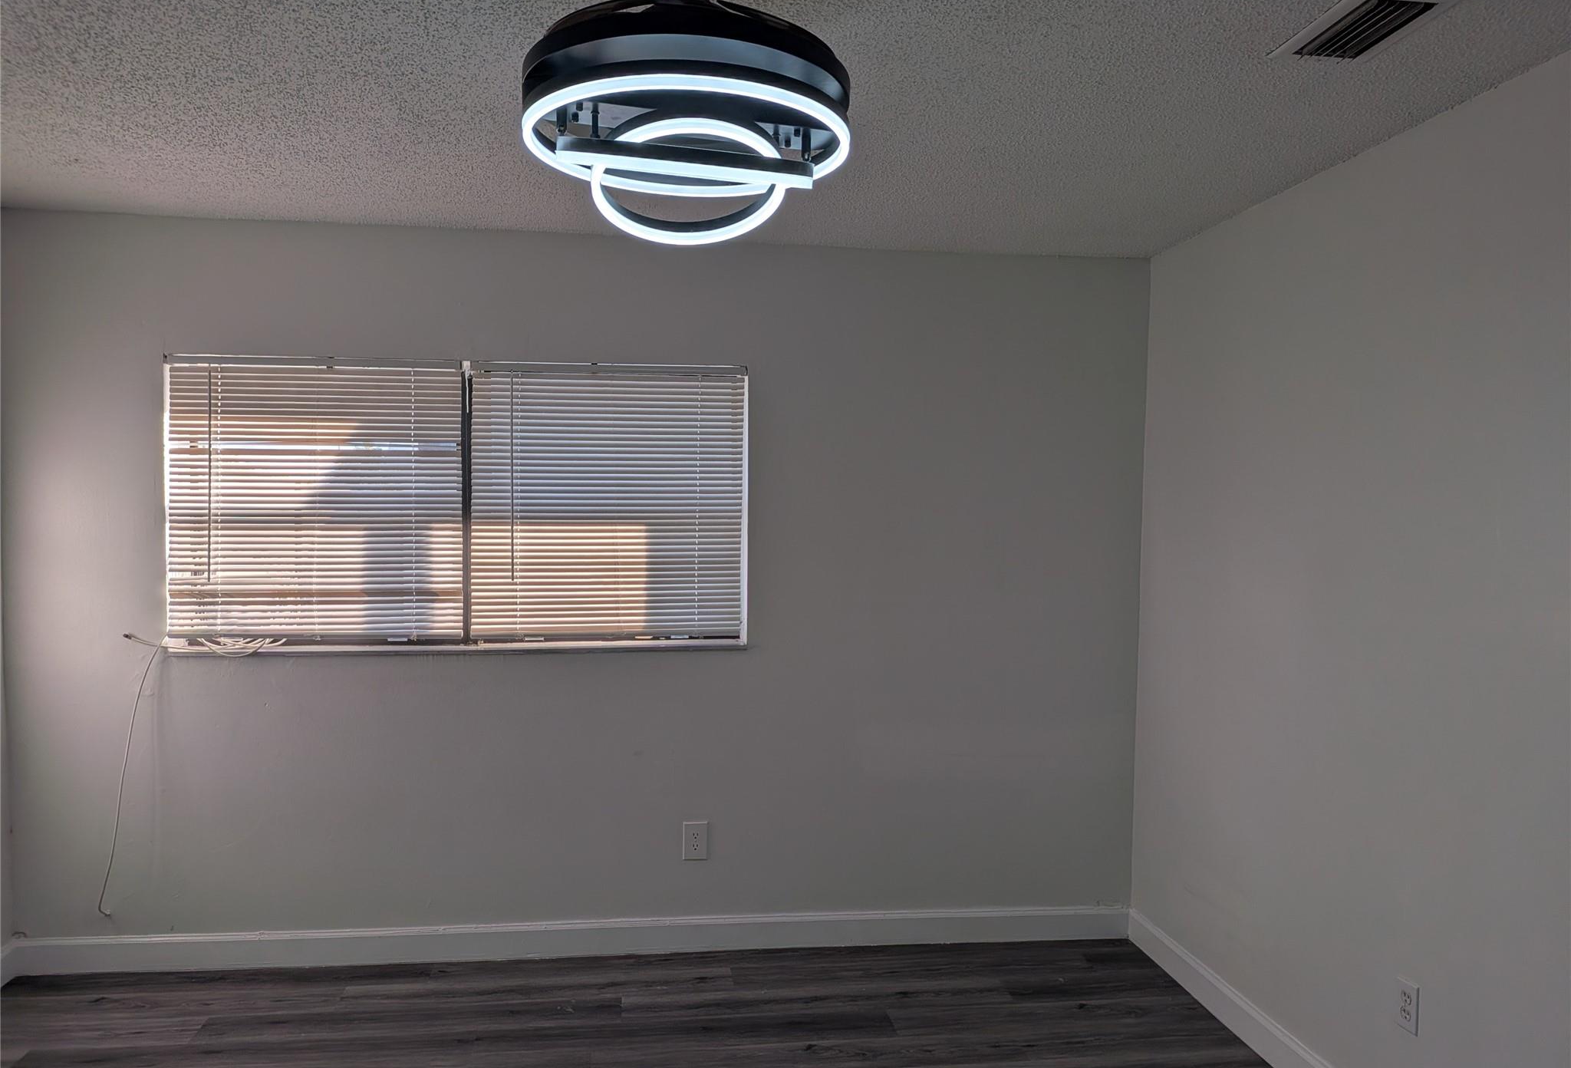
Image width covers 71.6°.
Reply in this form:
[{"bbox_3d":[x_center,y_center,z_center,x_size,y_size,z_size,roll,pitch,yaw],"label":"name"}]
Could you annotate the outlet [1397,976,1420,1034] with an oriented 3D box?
[{"bbox_3d":[1.432,1.091,2.515,0.010,0.116,0.072,1,1,-7],"label":"outlet"}]

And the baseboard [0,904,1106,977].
[{"bbox_3d":[-0.604,1.377,3.711,3.755,0.122,0.015,1,1,-7],"label":"baseboard"}]

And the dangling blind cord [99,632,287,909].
[{"bbox_3d":[-1.925,0.784,3.538,0.570,0.915,0.080,1,1,-7],"label":"dangling blind cord"}]

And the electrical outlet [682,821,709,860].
[{"bbox_3d":[-0.307,1.057,3.742,0.086,0.132,0.010,1,1,-7],"label":"electrical outlet"}]

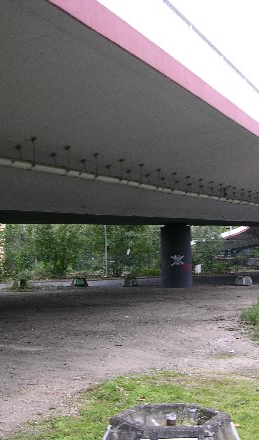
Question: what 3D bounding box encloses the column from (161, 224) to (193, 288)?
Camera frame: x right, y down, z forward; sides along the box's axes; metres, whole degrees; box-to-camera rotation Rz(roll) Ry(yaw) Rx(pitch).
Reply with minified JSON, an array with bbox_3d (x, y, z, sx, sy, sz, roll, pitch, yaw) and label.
[{"bbox_3d":[2.453,1.922,31.401,1.609,3.254,1.609,-2,-4,4],"label":"column"}]

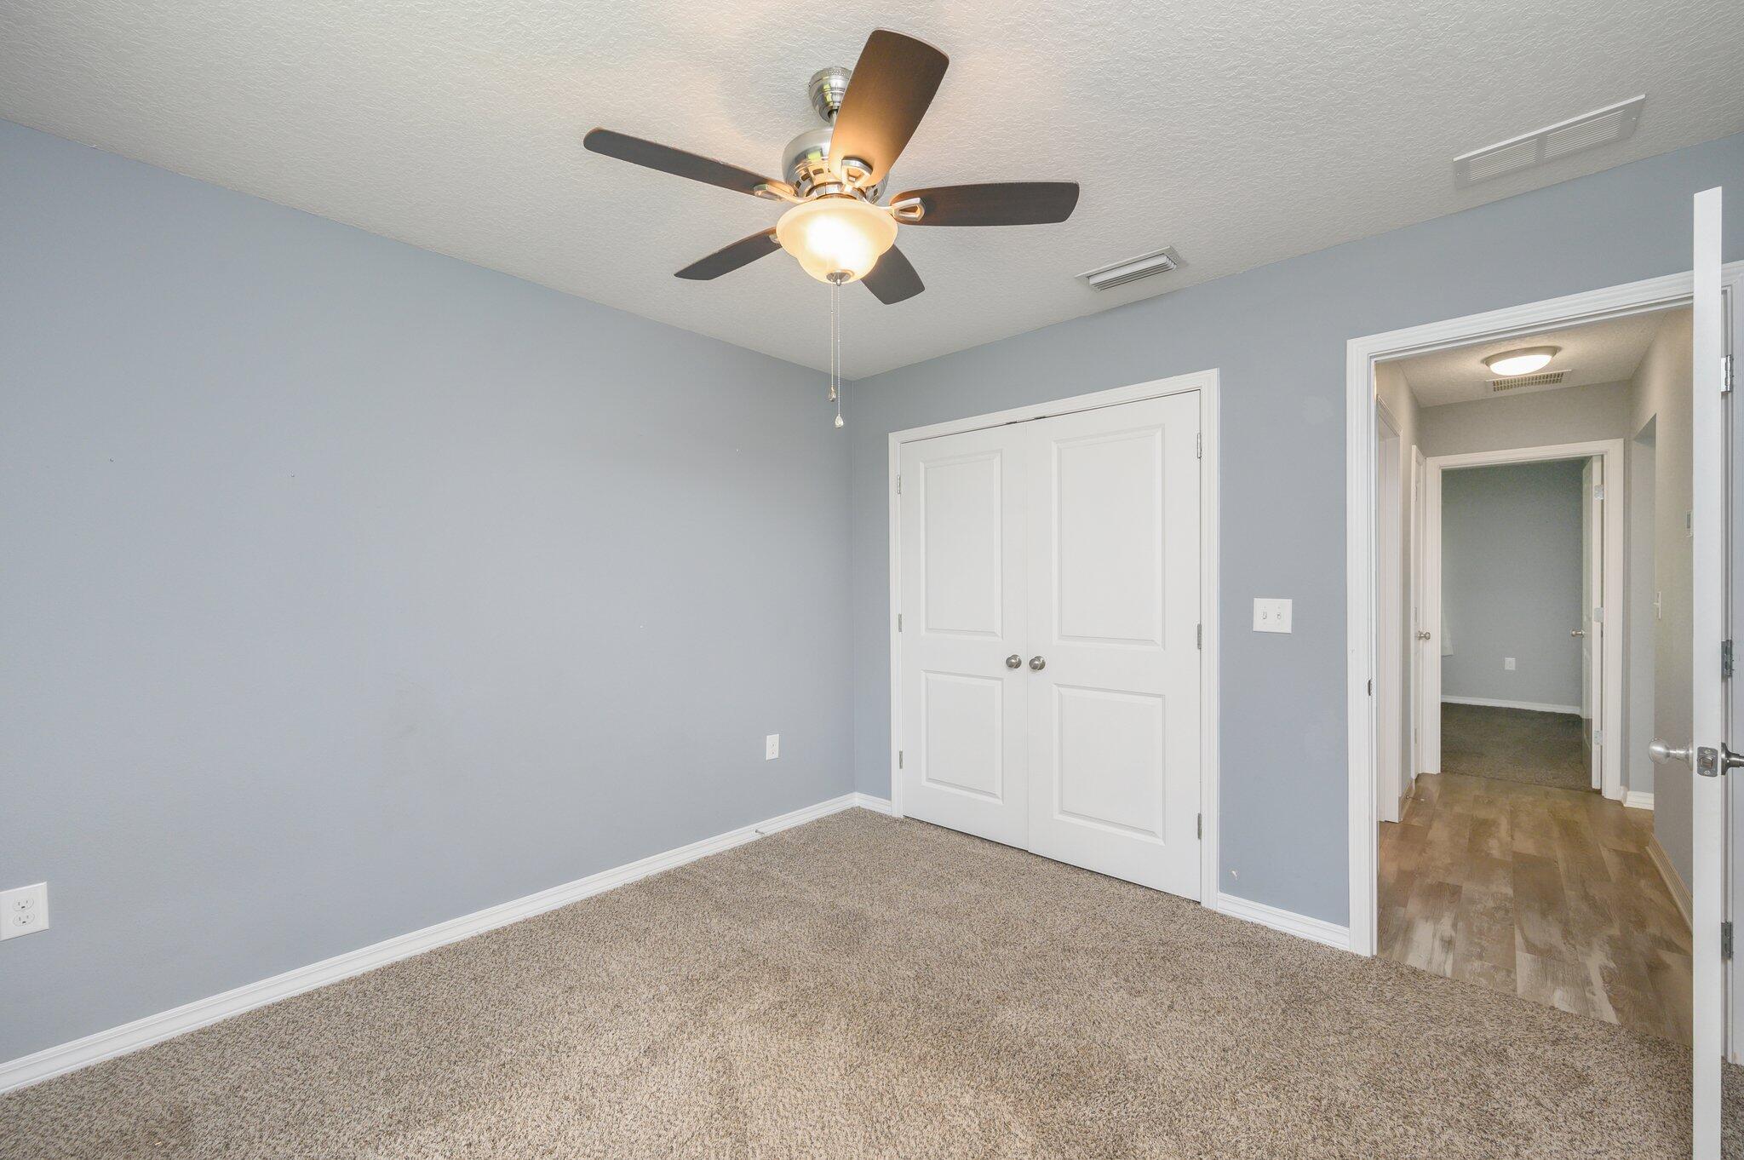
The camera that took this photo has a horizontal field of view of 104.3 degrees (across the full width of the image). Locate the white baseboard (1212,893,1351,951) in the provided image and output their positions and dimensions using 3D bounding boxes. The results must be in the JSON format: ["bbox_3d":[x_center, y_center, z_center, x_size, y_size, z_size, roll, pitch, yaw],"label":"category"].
[{"bbox_3d":[1.485,1.238,2.465,0.415,0.080,0.015,0,0,43],"label":"white baseboard"}]

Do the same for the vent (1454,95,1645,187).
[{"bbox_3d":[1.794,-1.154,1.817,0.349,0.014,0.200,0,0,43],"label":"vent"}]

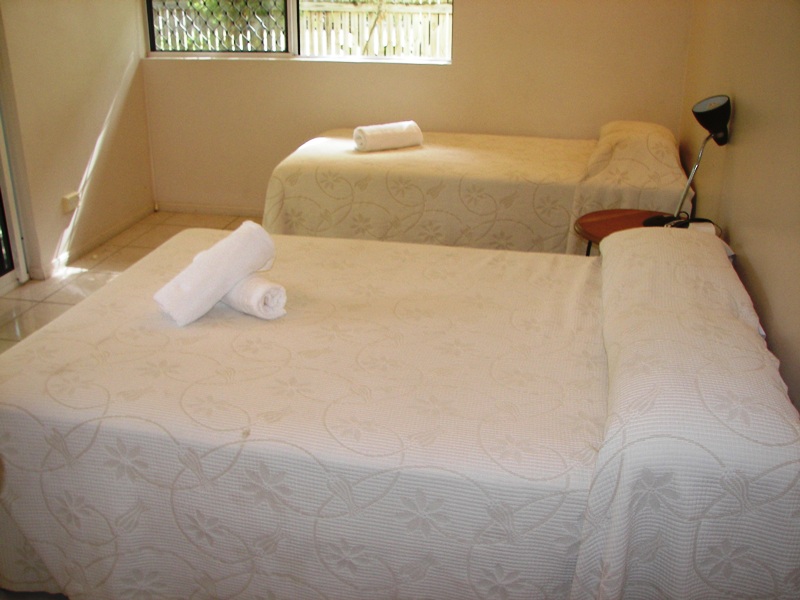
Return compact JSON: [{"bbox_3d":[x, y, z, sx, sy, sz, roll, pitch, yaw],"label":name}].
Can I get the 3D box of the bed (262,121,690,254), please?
[{"bbox_3d":[0.401,-0.526,4.148,1.920,0.720,0.960,5,24,11],"label":"bed"}]

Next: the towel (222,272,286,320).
[{"bbox_3d":[-0.463,-0.045,2.367,0.110,0.105,0.340,-20,30,-39],"label":"towel"}]

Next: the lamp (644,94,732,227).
[{"bbox_3d":[1.055,-0.489,3.027,0.190,0.510,0.320,-6,24,-13],"label":"lamp"}]

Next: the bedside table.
[{"bbox_3d":[0.910,-0.030,3.234,0.510,0.525,0.510,5,24,11],"label":"bedside table"}]

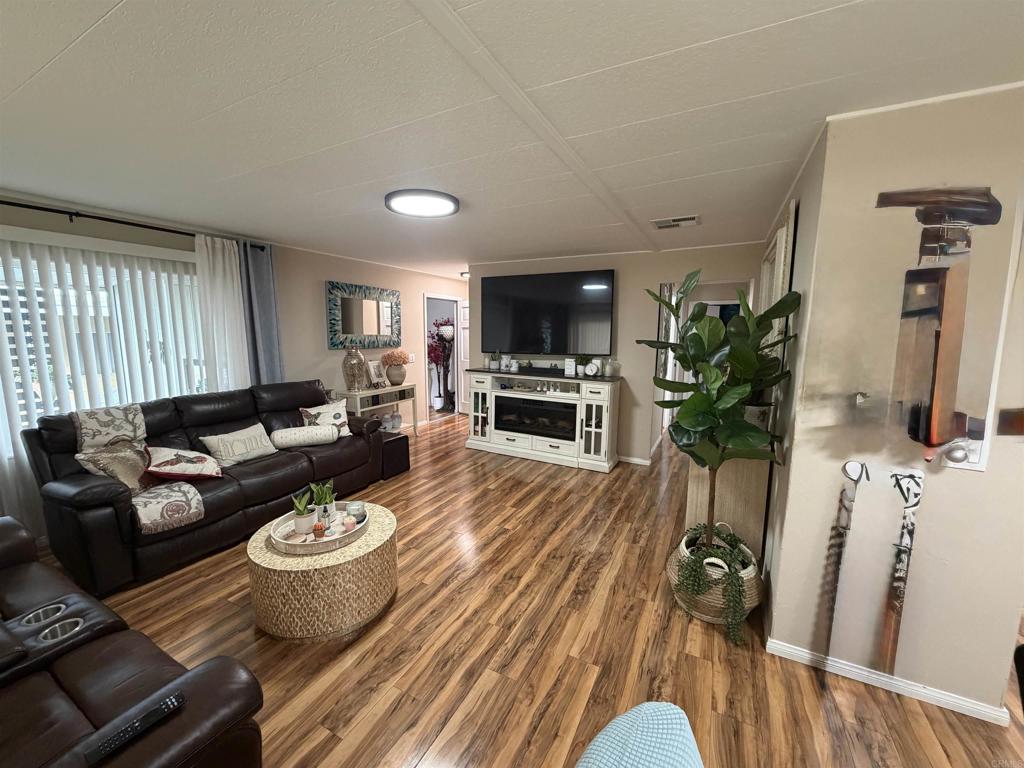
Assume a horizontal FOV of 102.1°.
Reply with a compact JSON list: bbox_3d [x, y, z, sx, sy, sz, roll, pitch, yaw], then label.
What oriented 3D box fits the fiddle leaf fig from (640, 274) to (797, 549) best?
[{"bbox_3d":[1.030,0.143,2.192,0.697,1.413,0.636,5,8,28],"label":"fiddle leaf fig"}]

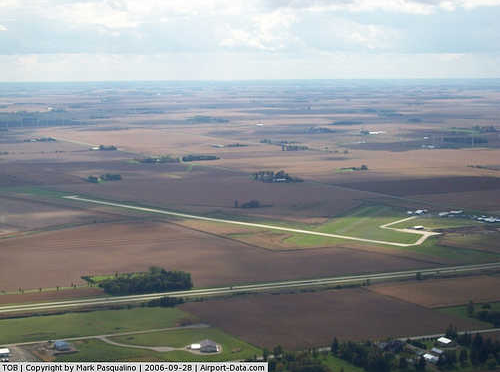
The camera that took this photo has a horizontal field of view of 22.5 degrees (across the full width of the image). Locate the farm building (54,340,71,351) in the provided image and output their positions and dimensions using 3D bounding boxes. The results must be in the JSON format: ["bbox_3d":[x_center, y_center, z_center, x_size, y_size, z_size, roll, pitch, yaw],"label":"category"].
[{"bbox_3d":[-254.960,218.500,1707.940,18.000,7.500,22.000,-1,5,-10],"label":"farm building"}]

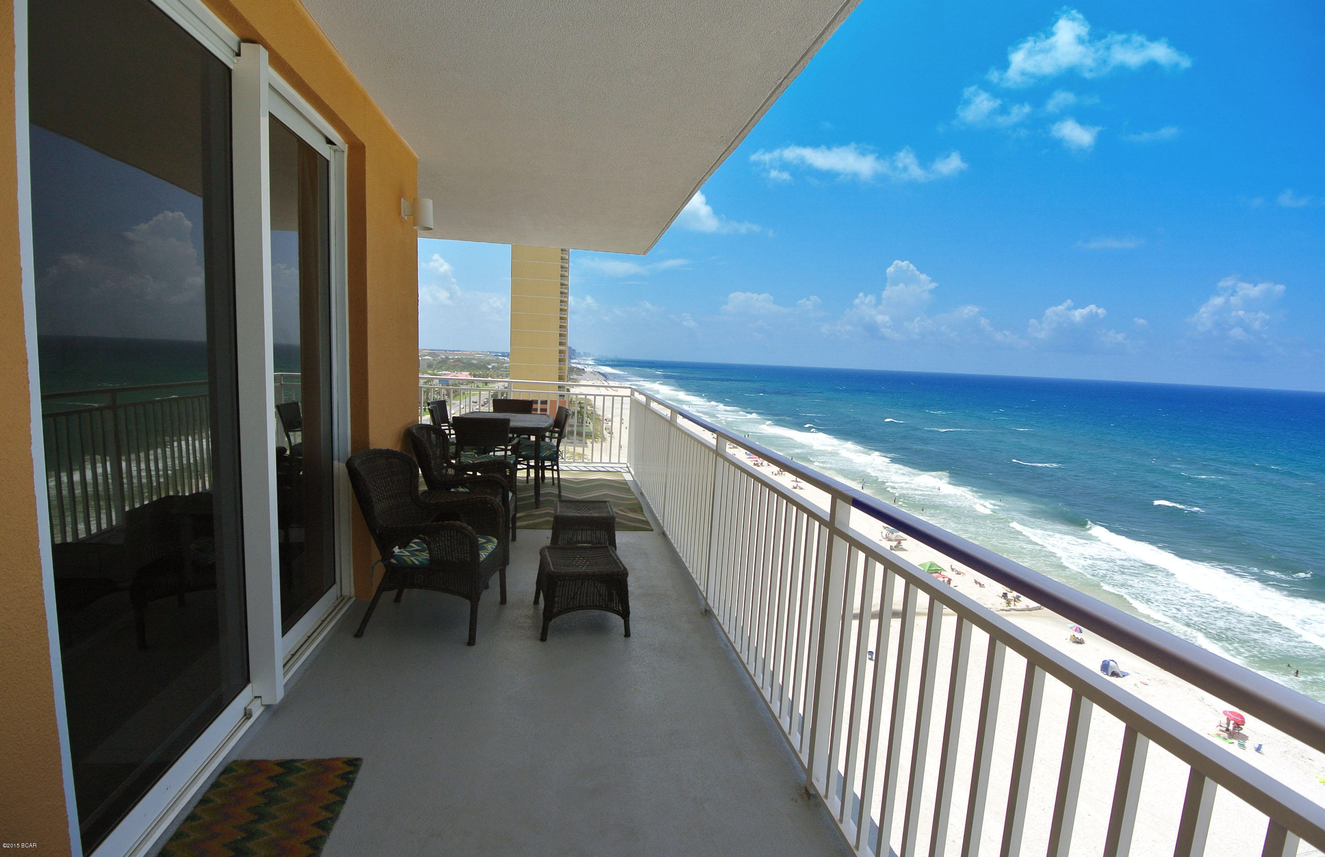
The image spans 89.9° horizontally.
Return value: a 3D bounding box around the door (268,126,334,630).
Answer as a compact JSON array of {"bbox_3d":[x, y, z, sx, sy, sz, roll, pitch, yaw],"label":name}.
[{"bbox_3d":[-1.775,-0.221,3.179,0.070,2.510,1.080,1,6,-9],"label":"door"}]

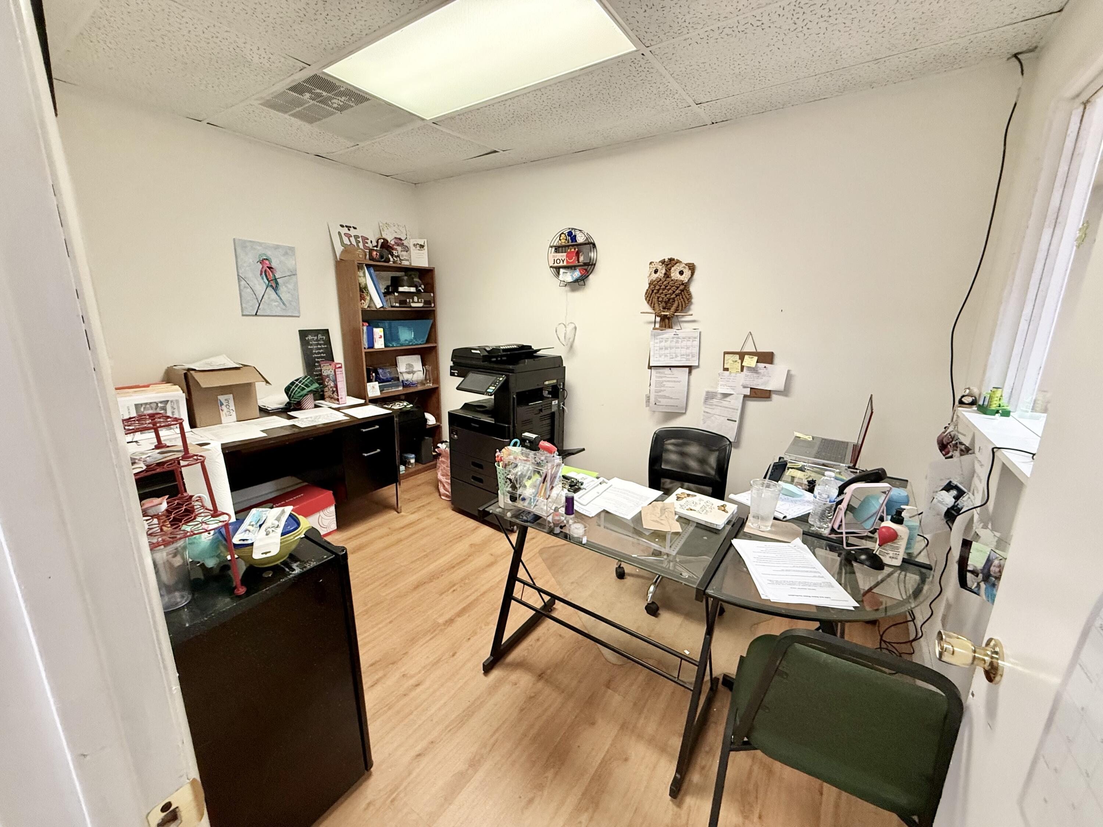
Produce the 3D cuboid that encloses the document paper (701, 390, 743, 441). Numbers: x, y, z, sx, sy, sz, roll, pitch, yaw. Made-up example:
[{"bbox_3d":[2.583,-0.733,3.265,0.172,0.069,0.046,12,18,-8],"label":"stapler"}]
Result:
[{"bbox_3d":[0.988,0.021,2.604,0.216,0.279,0.012,15,19,32],"label":"document paper"}]

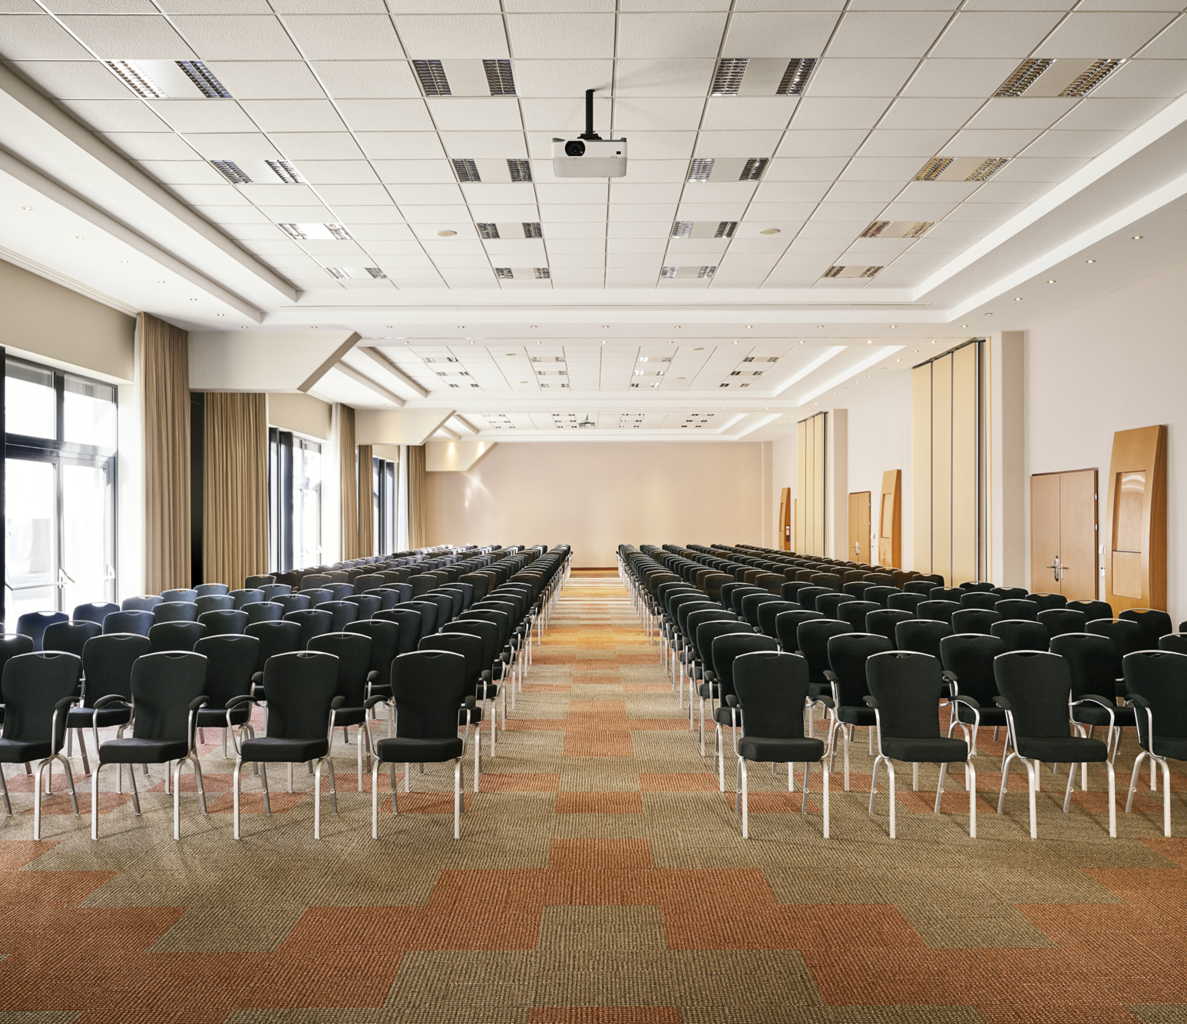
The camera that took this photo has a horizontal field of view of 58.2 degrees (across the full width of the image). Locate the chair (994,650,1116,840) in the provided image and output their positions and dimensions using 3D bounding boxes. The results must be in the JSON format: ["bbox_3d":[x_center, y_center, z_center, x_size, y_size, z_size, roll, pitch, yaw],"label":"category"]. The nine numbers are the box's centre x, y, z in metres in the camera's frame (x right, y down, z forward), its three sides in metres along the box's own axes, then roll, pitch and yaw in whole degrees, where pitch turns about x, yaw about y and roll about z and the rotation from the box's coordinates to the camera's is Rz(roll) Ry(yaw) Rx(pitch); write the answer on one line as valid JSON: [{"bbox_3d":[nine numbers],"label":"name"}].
[{"bbox_3d":[2.463,1.217,5.706,0.580,0.905,0.570,0,-1,-2],"label":"chair"}]

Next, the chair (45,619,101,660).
[{"bbox_3d":[-3.921,1.268,7.735,0.575,0.923,0.570,0,-1,0],"label":"chair"}]

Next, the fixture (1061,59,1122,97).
[{"bbox_3d":[3.192,-2.798,6.850,0.150,0.060,0.590,0,-1,0],"label":"fixture"}]

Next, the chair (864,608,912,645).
[{"bbox_3d":[2.512,1.271,8.803,0.580,0.925,0.570,0,0,0],"label":"chair"}]

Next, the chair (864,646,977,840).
[{"bbox_3d":[1.743,1.218,5.707,0.580,0.905,0.570,0,-1,-2],"label":"chair"}]

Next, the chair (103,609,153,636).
[{"bbox_3d":[-3.911,1.277,8.673,0.575,0.923,0.570,0,-1,0],"label":"chair"}]

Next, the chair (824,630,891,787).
[{"bbox_3d":[1.744,1.227,6.672,0.580,0.905,0.570,0,-1,0],"label":"chair"}]

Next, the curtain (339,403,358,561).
[{"bbox_3d":[-5.527,-0.251,24.009,0.220,4.200,1.400,0,-1,0],"label":"curtain"}]

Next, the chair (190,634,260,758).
[{"bbox_3d":[-2.397,1.262,6.762,0.580,0.913,0.585,0,0,0],"label":"chair"}]

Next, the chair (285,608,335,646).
[{"bbox_3d":[-2.401,1.277,8.671,0.575,0.923,0.570,0,-1,0],"label":"chair"}]

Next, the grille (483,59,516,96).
[{"bbox_3d":[-0.603,-2.818,6.933,0.168,0.050,0.560,0,0,0],"label":"grille"}]

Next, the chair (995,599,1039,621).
[{"bbox_3d":[3.925,1.285,9.590,0.575,0.923,0.570,0,-1,0],"label":"chair"}]

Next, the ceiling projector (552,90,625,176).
[{"bbox_3d":[-0.029,-2.449,6.846,0.464,0.494,0.375,0,0,0],"label":"ceiling projector"}]

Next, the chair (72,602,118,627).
[{"bbox_3d":[-4.590,1.285,9.604,0.575,0.923,0.570,0,-1,0],"label":"chair"}]

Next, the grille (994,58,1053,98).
[{"bbox_3d":[2.751,-2.771,6.824,0.175,0.040,0.600,0,-1,0],"label":"grille"}]

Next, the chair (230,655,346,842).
[{"bbox_3d":[-1.642,1.254,5.813,0.580,0.913,0.585,0,0,0],"label":"chair"}]

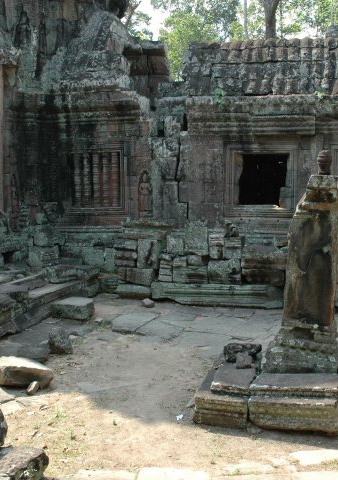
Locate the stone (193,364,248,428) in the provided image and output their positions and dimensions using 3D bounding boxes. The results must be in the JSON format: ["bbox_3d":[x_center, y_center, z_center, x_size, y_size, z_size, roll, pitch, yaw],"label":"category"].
[{"bbox_3d":[0.600,1.602,5.707,0.500,0.280,0.950,2,7,17],"label":"stone"}]

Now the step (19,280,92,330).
[{"bbox_3d":[-2.030,1.083,9.512,0.450,0.420,2.000,3,7,23],"label":"step"}]

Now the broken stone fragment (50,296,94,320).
[{"bbox_3d":[-1.660,1.200,9.456,0.600,0.200,0.580,3,7,22],"label":"broken stone fragment"}]

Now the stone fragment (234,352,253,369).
[{"bbox_3d":[0.647,1.044,4.686,0.156,0.117,0.126,1,5,14],"label":"stone fragment"}]

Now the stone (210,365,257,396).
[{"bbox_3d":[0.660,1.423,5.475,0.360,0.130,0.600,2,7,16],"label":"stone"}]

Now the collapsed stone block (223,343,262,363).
[{"bbox_3d":[0.663,1.010,4.861,0.321,0.136,0.185,1,5,14],"label":"collapsed stone block"}]

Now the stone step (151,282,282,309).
[{"bbox_3d":[0.930,1.005,10.339,2.400,0.380,0.450,2,7,16],"label":"stone step"}]

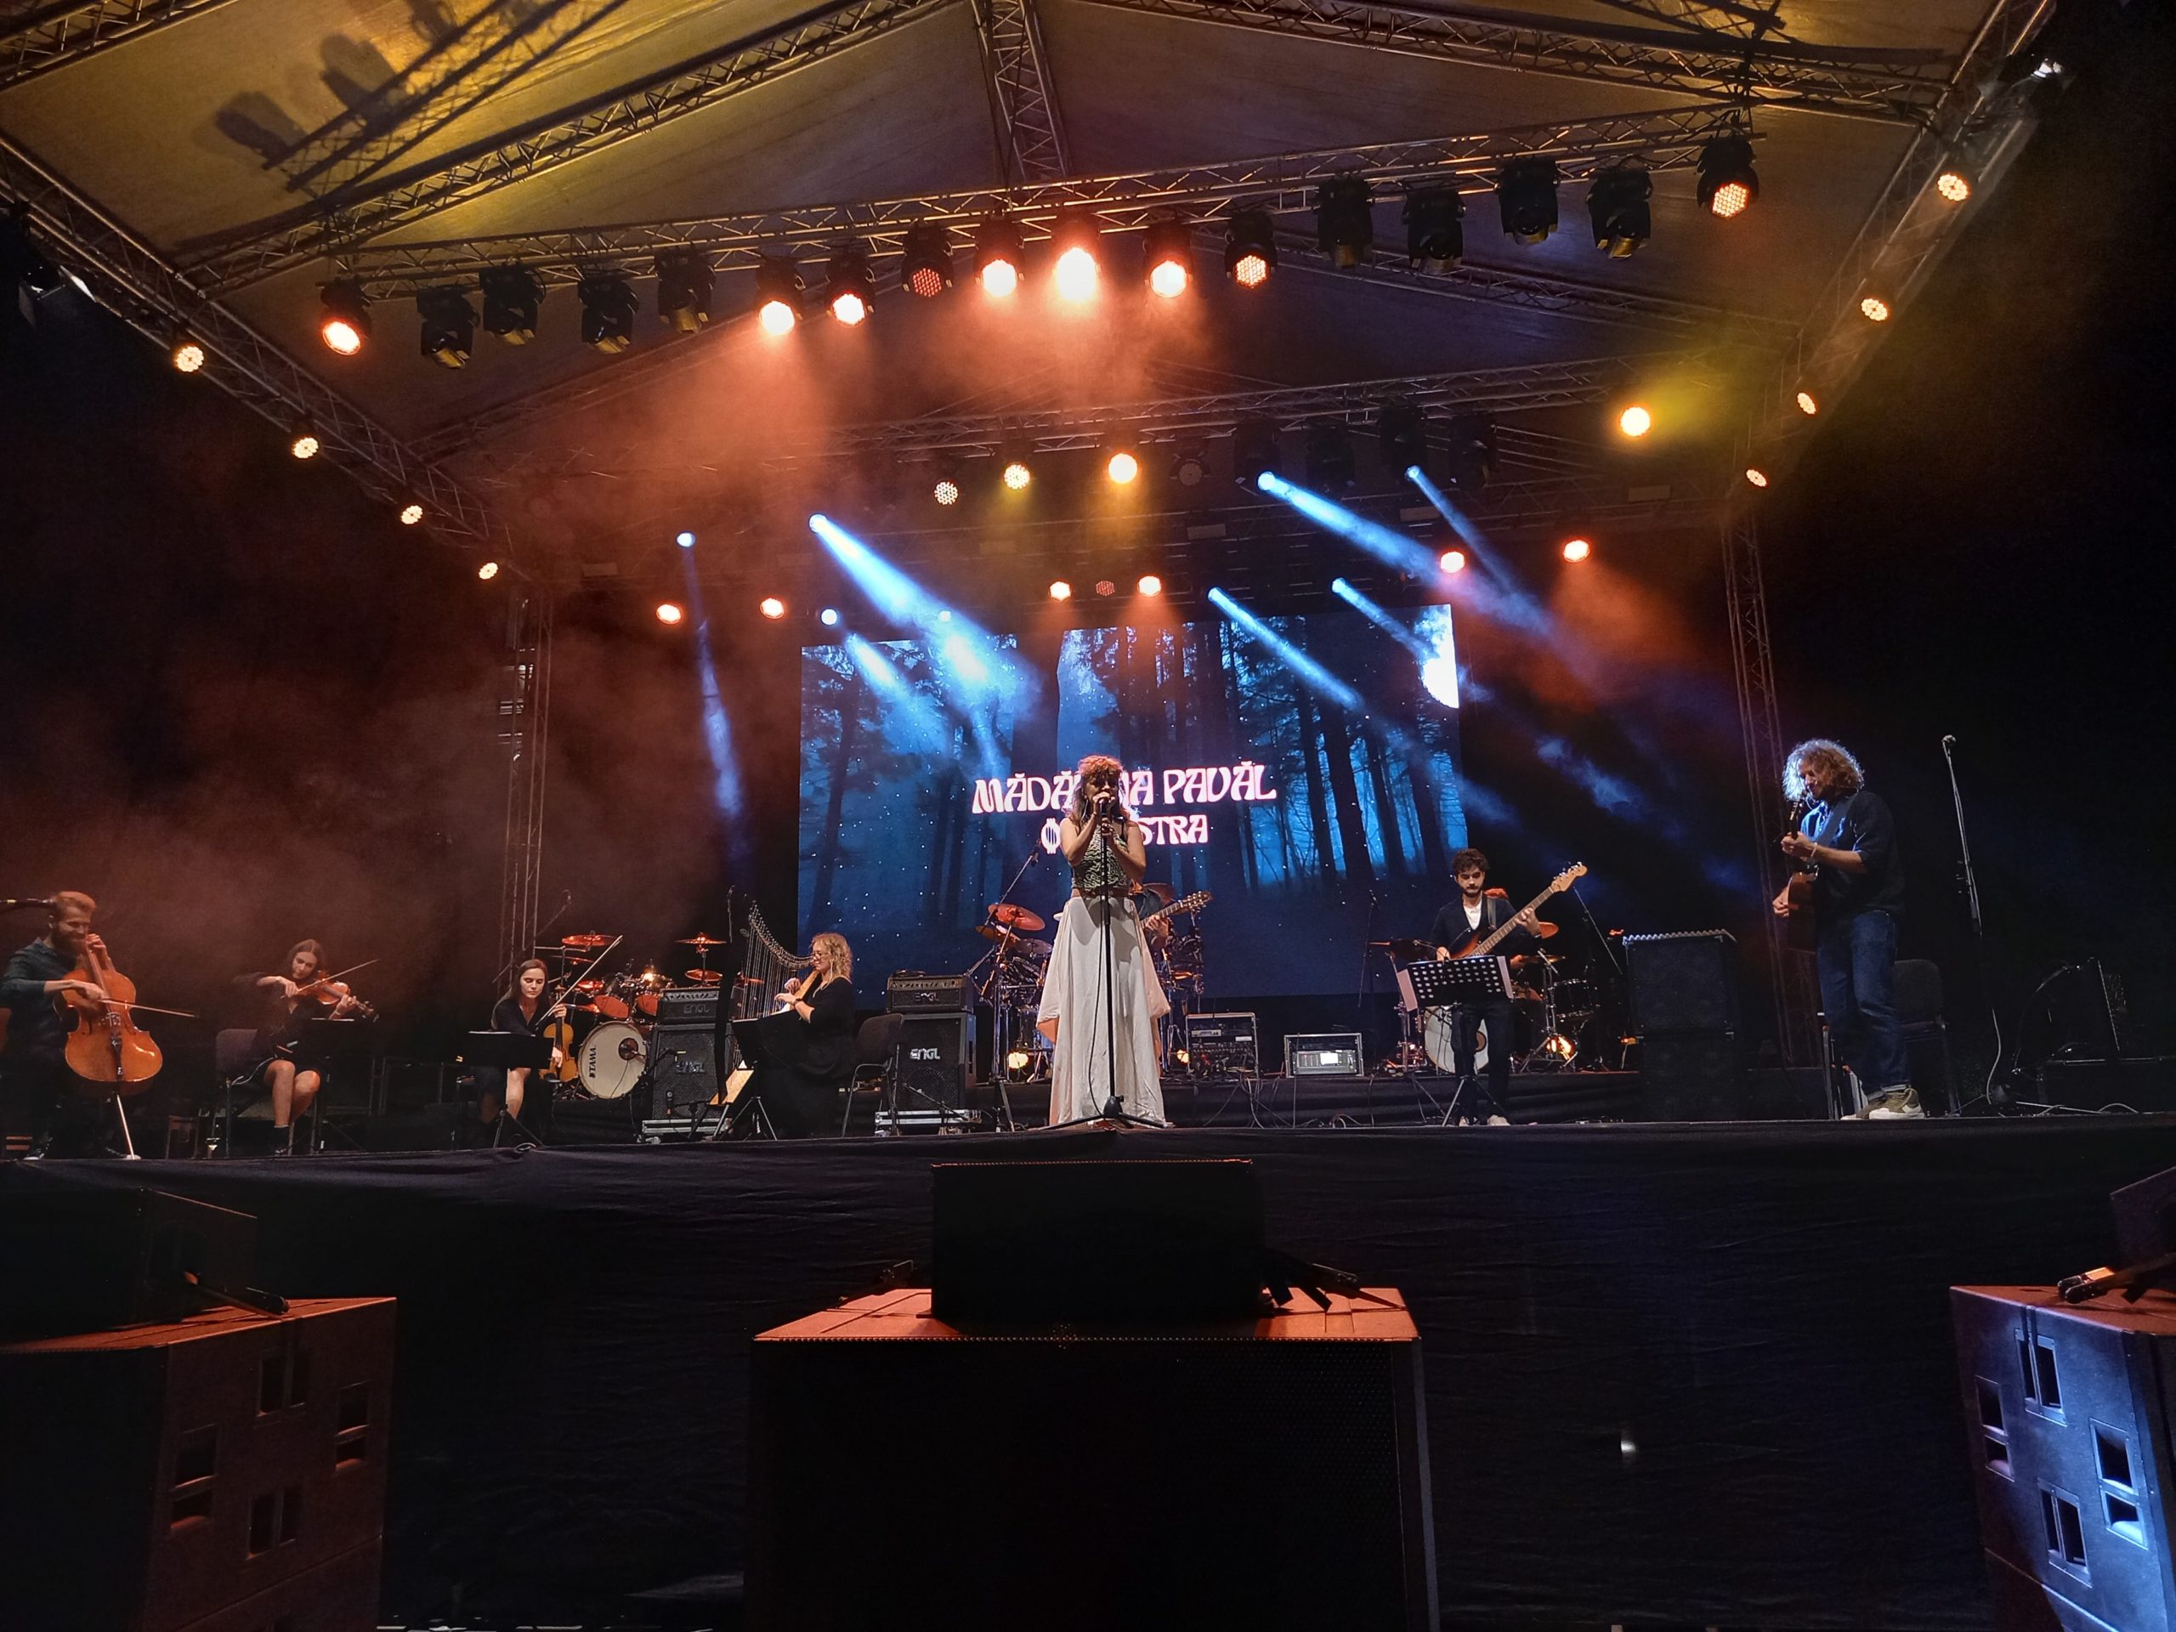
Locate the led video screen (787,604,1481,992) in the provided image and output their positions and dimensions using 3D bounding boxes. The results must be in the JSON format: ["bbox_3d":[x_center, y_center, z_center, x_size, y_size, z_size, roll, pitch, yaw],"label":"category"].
[{"bbox_3d":[0.351,-0.074,16.052,6.856,3.892,0.180,-3,-12,8],"label":"led video screen"}]

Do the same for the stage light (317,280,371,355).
[{"bbox_3d":[-5.401,-3.625,11.412,0.350,0.460,0.280,-2,-12,4],"label":"stage light"}]

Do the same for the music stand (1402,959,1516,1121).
[{"bbox_3d":[2.081,1.286,8.850,0.550,0.950,0.450,-7,-14,25],"label":"music stand"}]

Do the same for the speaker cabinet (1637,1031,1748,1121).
[{"bbox_3d":[3.908,1.702,10.127,0.600,0.590,0.440,-8,-14,27],"label":"speaker cabinet"}]

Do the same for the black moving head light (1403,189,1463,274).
[{"bbox_3d":[2.292,-3.880,10.462,0.370,0.530,0.310,-3,-11,8],"label":"black moving head light"}]

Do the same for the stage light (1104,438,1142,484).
[{"bbox_3d":[0.308,-3.100,13.652,0.320,0.400,0.300,-2,-1,5],"label":"stage light"}]

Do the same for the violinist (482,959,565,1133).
[{"bbox_3d":[-3.638,1.522,10.113,0.560,1.230,0.780,1,-12,-12],"label":"violinist"}]

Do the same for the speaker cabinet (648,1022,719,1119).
[{"bbox_3d":[-3.328,2.198,13.464,0.710,0.780,0.370,-3,-12,6],"label":"speaker cabinet"}]

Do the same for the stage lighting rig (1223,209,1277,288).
[{"bbox_3d":[1.080,-3.791,10.500,0.340,0.430,0.300,-3,-12,6],"label":"stage lighting rig"}]

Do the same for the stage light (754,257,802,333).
[{"bbox_3d":[-2.200,-3.706,11.174,0.350,0.460,0.280,-1,-12,-2],"label":"stage light"}]

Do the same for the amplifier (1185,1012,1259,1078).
[{"bbox_3d":[1.030,1.771,12.100,0.540,0.490,0.420,-3,-12,7],"label":"amplifier"}]

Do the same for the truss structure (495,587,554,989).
[{"bbox_3d":[-5.847,0.432,16.350,0.290,5.800,0.290,-3,-12,7],"label":"truss structure"}]

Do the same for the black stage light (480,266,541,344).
[{"bbox_3d":[-4.126,-3.654,11.234,0.370,0.490,0.290,-3,-12,8],"label":"black stage light"}]

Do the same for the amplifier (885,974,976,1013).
[{"bbox_3d":[-1.182,1.357,11.900,0.580,0.270,0.260,-3,-12,6],"label":"amplifier"}]

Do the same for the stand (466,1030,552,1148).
[{"bbox_3d":[-3.537,1.664,9.603,0.510,0.698,0.400,0,-12,-6],"label":"stand"}]

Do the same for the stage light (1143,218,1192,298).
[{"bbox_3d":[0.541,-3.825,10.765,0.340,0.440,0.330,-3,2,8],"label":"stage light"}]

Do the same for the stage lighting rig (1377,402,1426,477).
[{"bbox_3d":[2.642,-3.178,13.250,0.360,0.540,0.320,2,-13,-17],"label":"stage lighting rig"}]

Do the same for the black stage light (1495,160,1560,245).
[{"bbox_3d":[2.880,-4.018,10.300,0.370,0.500,0.290,-3,-12,8],"label":"black stage light"}]

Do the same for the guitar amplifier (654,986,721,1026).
[{"bbox_3d":[-3.035,1.473,12.150,0.570,0.260,0.260,-1,-12,-2],"label":"guitar amplifier"}]

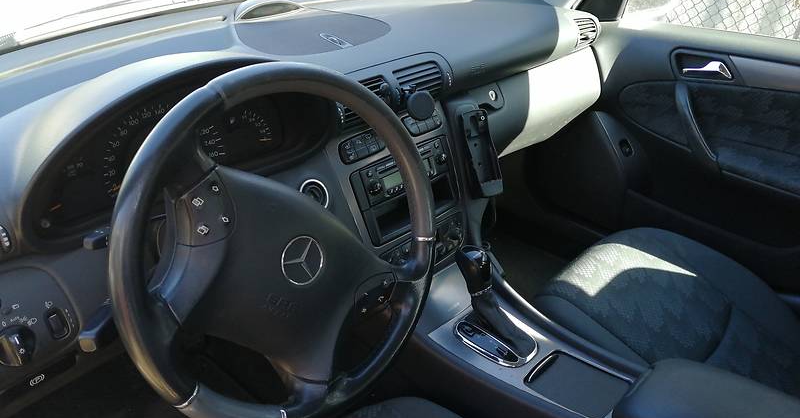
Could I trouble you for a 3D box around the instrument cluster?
[{"bbox_3d":[-0.295,-0.074,0.800,0.350,0.135,0.060,-25,21,-38],"label":"instrument cluster"}]

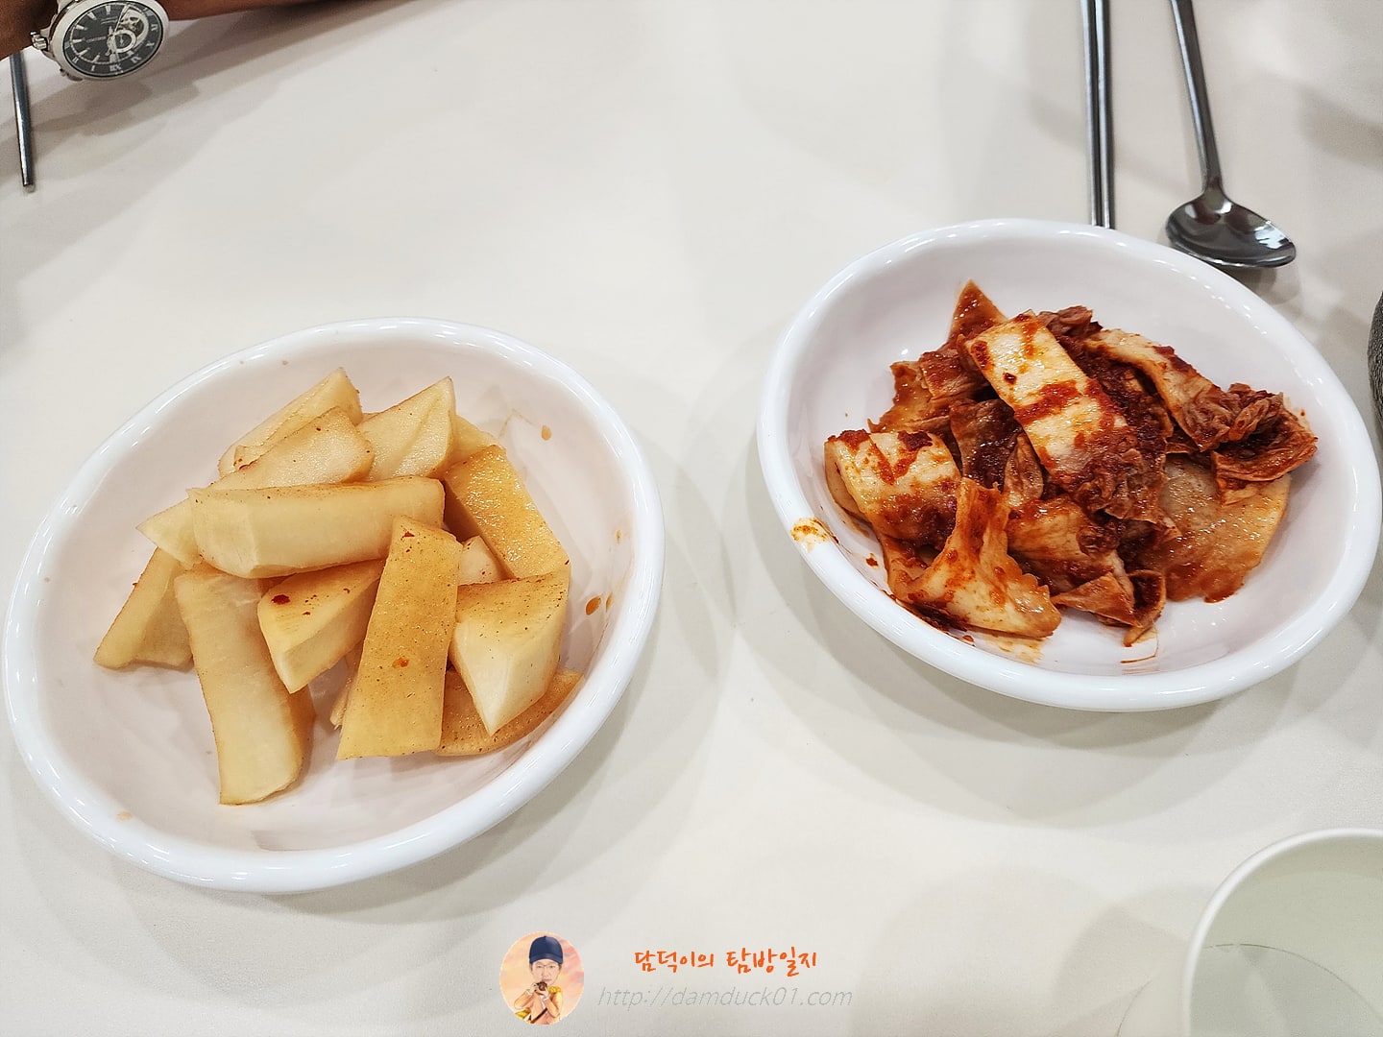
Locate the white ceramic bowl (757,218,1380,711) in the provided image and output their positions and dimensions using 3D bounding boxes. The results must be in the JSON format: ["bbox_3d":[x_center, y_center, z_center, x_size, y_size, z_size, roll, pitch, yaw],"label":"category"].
[{"bbox_3d":[0.097,-0.015,0.258,0.158,0.044,0.158,-1,59,1],"label":"white ceramic bowl"}]

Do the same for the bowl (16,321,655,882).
[{"bbox_3d":[-0.086,0.019,0.243,0.158,0.044,0.158,-3,59,0],"label":"bowl"}]

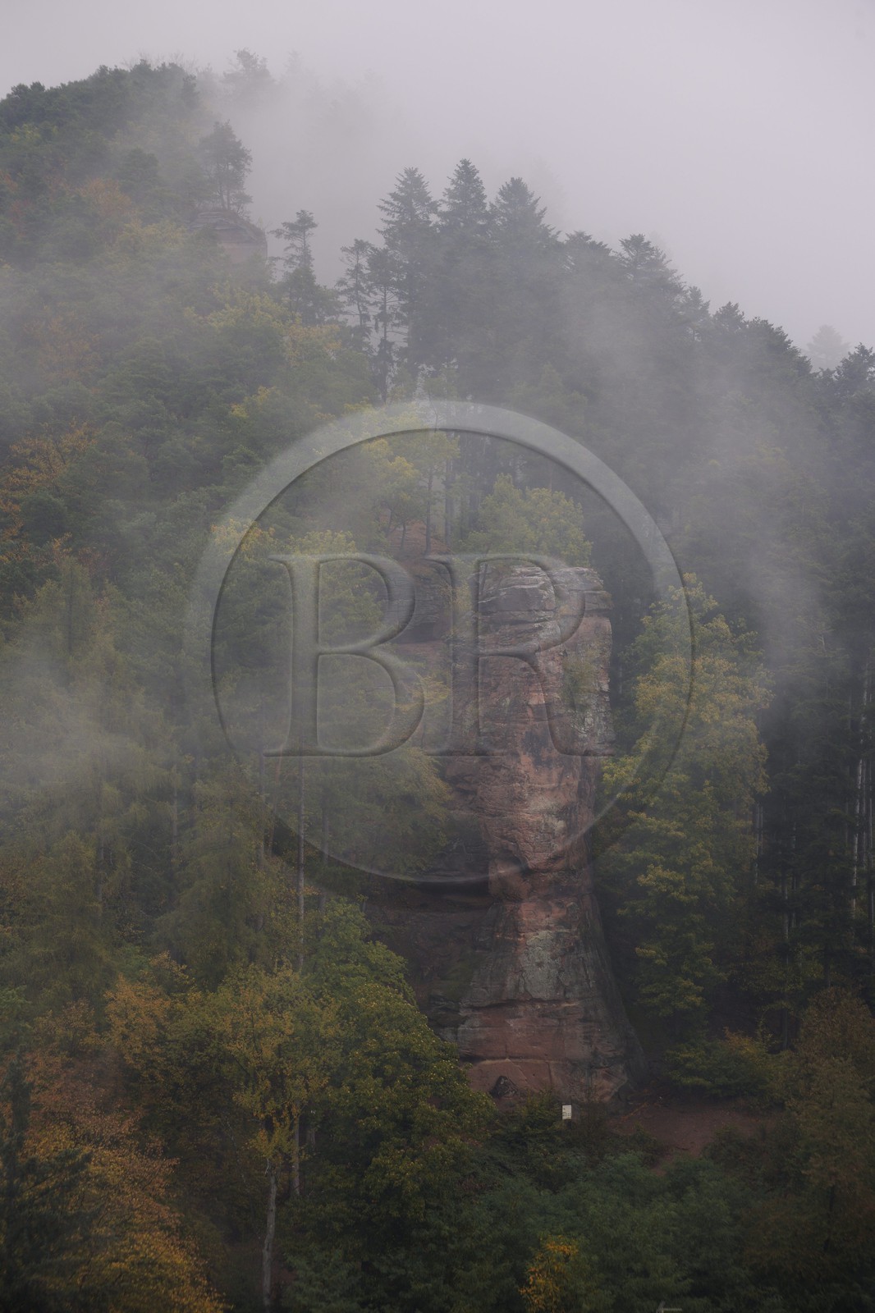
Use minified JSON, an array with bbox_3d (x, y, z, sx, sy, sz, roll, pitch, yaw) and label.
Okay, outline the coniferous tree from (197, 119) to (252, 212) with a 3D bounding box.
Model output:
[{"bbox_3d":[-16.337,-37.696,490.000,4.173,7.090,4.100,0,-3,0],"label":"coniferous tree"}]

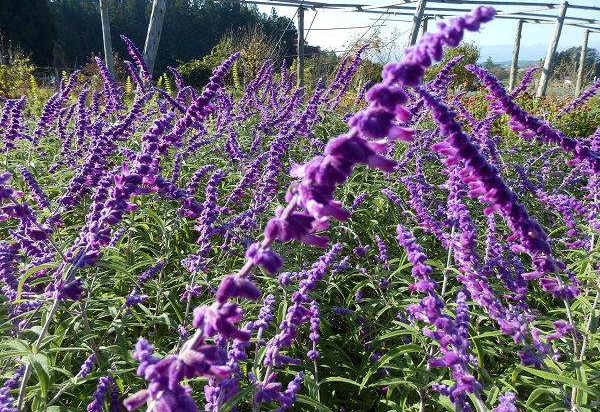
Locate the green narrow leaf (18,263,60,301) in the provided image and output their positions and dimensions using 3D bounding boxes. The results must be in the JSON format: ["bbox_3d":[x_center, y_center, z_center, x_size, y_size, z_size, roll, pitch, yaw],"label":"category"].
[{"bbox_3d":[-0.431,0.127,0.720,0.065,0.060,0.025,-8,19,-24],"label":"green narrow leaf"}]

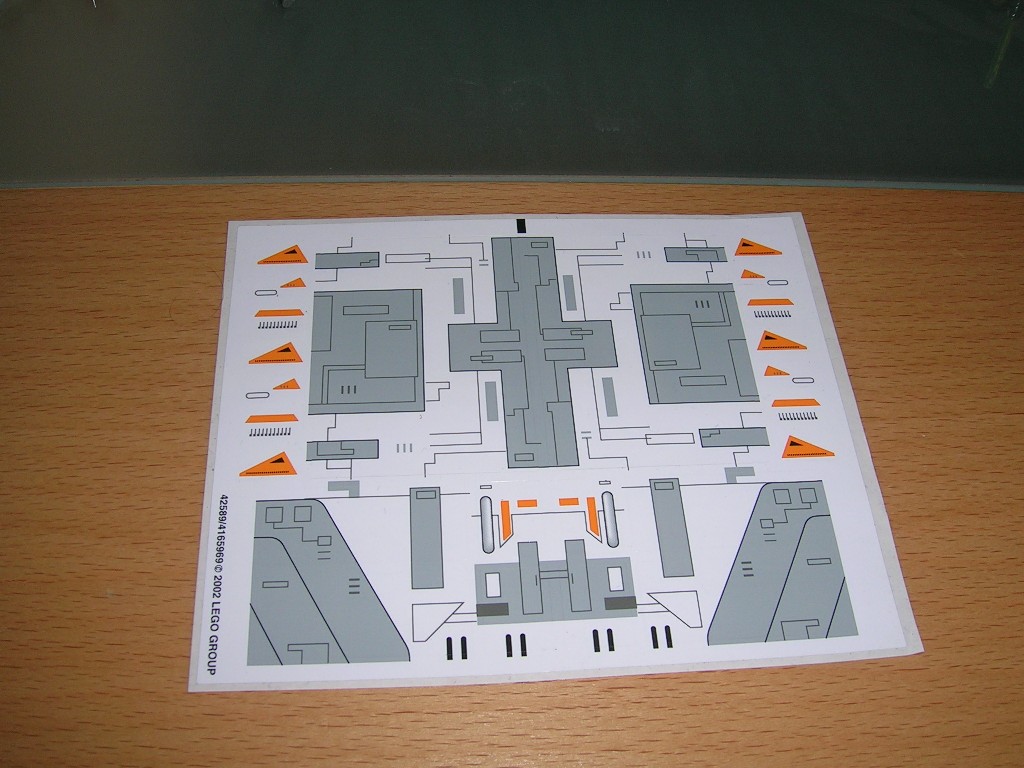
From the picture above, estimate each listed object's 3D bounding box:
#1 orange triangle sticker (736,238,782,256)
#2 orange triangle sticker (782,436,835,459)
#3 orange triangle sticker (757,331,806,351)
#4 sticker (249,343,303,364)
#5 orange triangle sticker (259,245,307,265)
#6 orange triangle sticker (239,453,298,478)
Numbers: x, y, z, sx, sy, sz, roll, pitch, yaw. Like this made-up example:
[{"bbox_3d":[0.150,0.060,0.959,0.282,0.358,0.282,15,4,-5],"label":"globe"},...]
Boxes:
[{"bbox_3d":[0.075,-0.042,0.318,0.015,0.001,0.007,-2,59,-5],"label":"orange triangle sticker"},{"bbox_3d":[0.080,0.017,0.282,0.015,0.001,0.007,-2,59,-5],"label":"orange triangle sticker"},{"bbox_3d":[0.078,-0.013,0.300,0.015,0.001,0.007,-2,59,-5],"label":"orange triangle sticker"},{"bbox_3d":[-0.066,-0.009,0.288,0.015,0.001,0.007,-2,59,-5],"label":"sticker"},{"bbox_3d":[-0.068,-0.038,0.306,0.015,0.001,0.007,-2,59,-5],"label":"orange triangle sticker"},{"bbox_3d":[-0.063,0.021,0.271,0.015,0.001,0.007,-2,59,-5],"label":"orange triangle sticker"}]

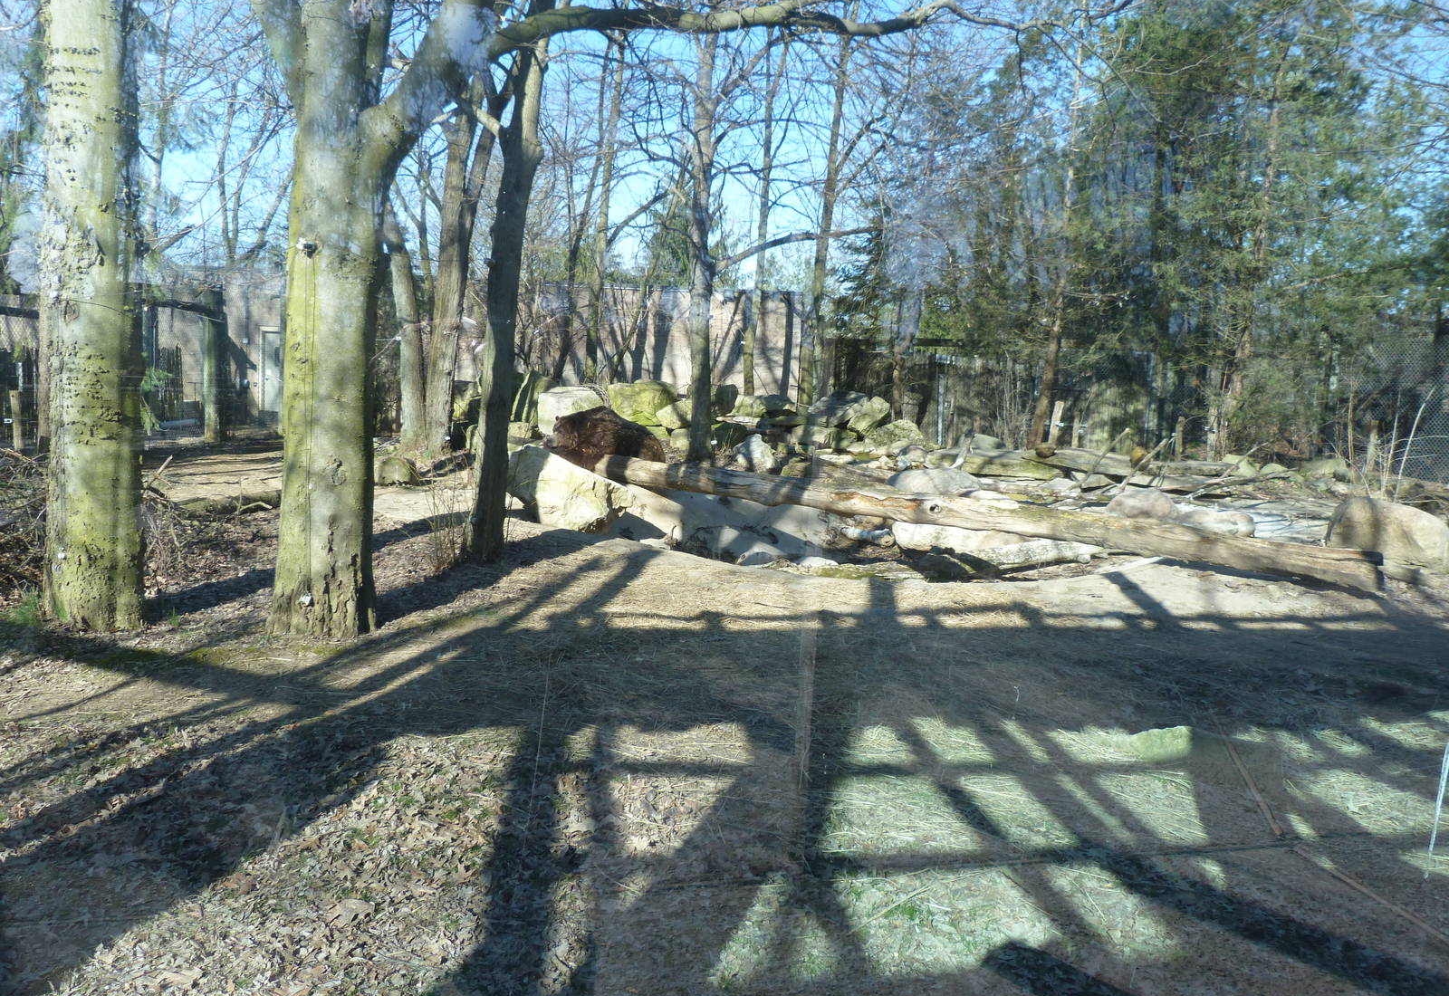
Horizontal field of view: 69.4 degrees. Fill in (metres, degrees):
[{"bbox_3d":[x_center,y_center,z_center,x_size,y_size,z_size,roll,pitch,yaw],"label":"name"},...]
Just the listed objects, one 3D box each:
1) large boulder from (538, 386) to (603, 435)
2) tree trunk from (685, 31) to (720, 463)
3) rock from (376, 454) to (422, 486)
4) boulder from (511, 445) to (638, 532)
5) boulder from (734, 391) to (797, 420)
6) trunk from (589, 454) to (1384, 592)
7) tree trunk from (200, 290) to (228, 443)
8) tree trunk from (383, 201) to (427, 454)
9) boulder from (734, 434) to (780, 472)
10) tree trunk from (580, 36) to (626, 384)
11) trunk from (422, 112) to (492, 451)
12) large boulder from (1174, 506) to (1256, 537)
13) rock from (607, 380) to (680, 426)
[{"bbox_3d":[-2.469,-1.415,16.800,0.996,0.737,0.847,0,8,-8],"label":"large boulder"},{"bbox_3d":[-0.341,-3.683,15.800,0.450,6.269,0.420,1,8,-1],"label":"tree trunk"},{"bbox_3d":[-4.722,-0.406,15.000,0.740,0.470,0.600,0,7,0],"label":"rock"},{"bbox_3d":[-1.725,-0.107,11.600,1.420,0.940,1.000,0,7,0],"label":"boulder"},{"bbox_3d":[0.708,-1.600,18.200,1.048,0.428,0.786,1,8,2],"label":"boulder"},{"bbox_3d":[1.866,0.118,9.975,7.421,0.360,0.380,8,10,28],"label":"trunk"},{"bbox_3d":[-10.246,-2.669,21.000,0.500,3.100,0.500,0,7,0],"label":"tree trunk"},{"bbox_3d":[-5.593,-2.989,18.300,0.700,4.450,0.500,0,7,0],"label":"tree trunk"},{"bbox_3d":[0.487,-0.667,15.800,0.680,0.560,0.550,0,7,0],"label":"boulder"},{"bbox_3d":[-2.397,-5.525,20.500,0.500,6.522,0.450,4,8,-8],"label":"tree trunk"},{"bbox_3d":[-4.008,-3.159,15.700,0.850,5.002,0.700,1,8,-15],"label":"trunk"},{"bbox_3d":[5.187,0.276,11.100,0.880,0.380,0.580,0,7,0],"label":"large boulder"},{"bbox_3d":[-1.340,-1.562,17.200,1.132,0.715,0.905,1,8,-5],"label":"rock"}]

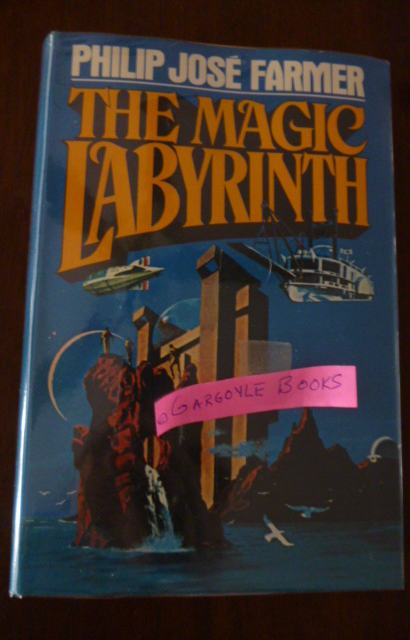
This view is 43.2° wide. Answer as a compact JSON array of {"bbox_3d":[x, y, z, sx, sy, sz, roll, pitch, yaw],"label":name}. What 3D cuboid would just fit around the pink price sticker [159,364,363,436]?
[{"bbox_3d":[0.021,0.033,0.212,0.082,0.013,0.019,-10,83,3],"label":"pink price sticker"}]

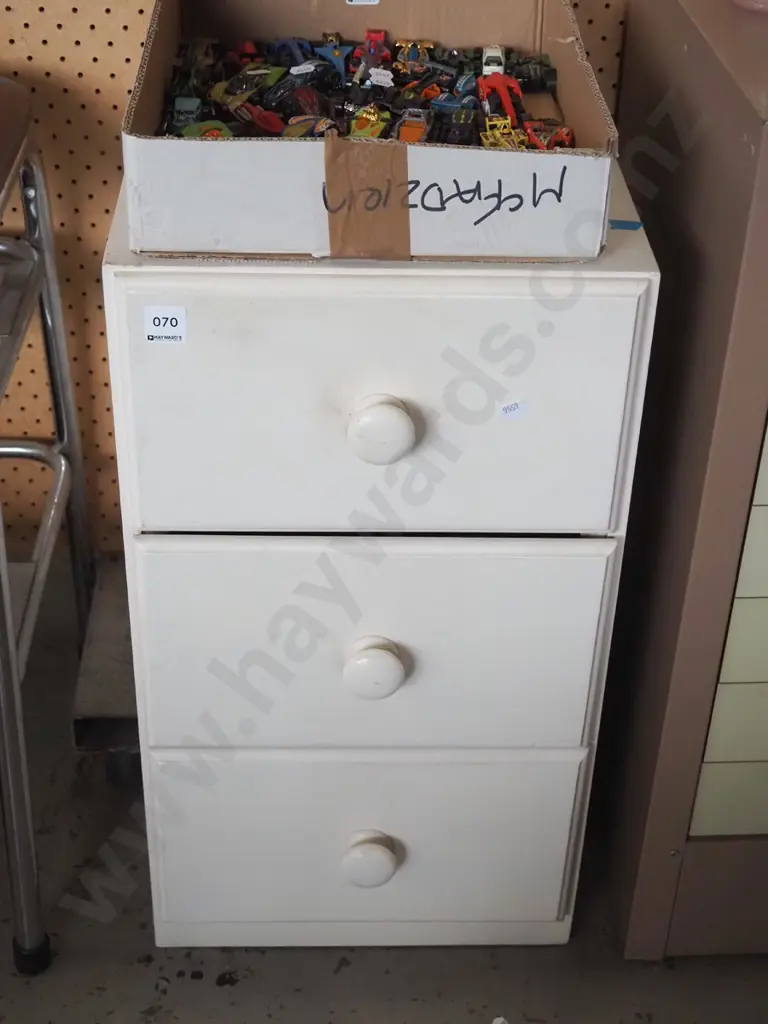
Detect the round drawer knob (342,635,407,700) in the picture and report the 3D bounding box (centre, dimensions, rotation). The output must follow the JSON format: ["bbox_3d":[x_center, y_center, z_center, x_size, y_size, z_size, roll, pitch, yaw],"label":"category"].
[{"bbox_3d":[-0.010,0.155,1.520,0.060,0.060,0.048,0,34,-2],"label":"round drawer knob"}]

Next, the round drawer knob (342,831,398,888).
[{"bbox_3d":[-0.016,0.378,1.665,0.060,0.060,0.048,0,34,-2],"label":"round drawer knob"}]

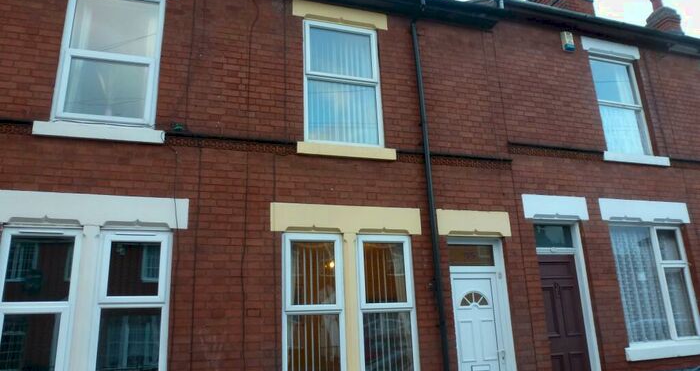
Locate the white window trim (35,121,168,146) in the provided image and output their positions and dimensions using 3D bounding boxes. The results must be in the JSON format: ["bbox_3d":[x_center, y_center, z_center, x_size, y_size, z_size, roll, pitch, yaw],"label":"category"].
[{"bbox_3d":[-2.633,-0.536,5.152,1.246,0.140,0.120,3,-16,-17],"label":"white window trim"}]

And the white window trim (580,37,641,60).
[{"bbox_3d":[4.263,-2.225,7.980,1.170,0.243,0.100,3,-16,-17],"label":"white window trim"}]

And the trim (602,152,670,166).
[{"bbox_3d":[4.359,-0.387,7.428,1.276,0.150,0.120,3,-16,-17],"label":"trim"}]

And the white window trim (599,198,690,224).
[{"bbox_3d":[4.391,0.404,7.275,1.669,0.311,0.120,3,-16,-17],"label":"white window trim"}]

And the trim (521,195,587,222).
[{"bbox_3d":[2.846,0.327,6.797,1.068,0.331,0.120,3,-16,-17],"label":"trim"}]

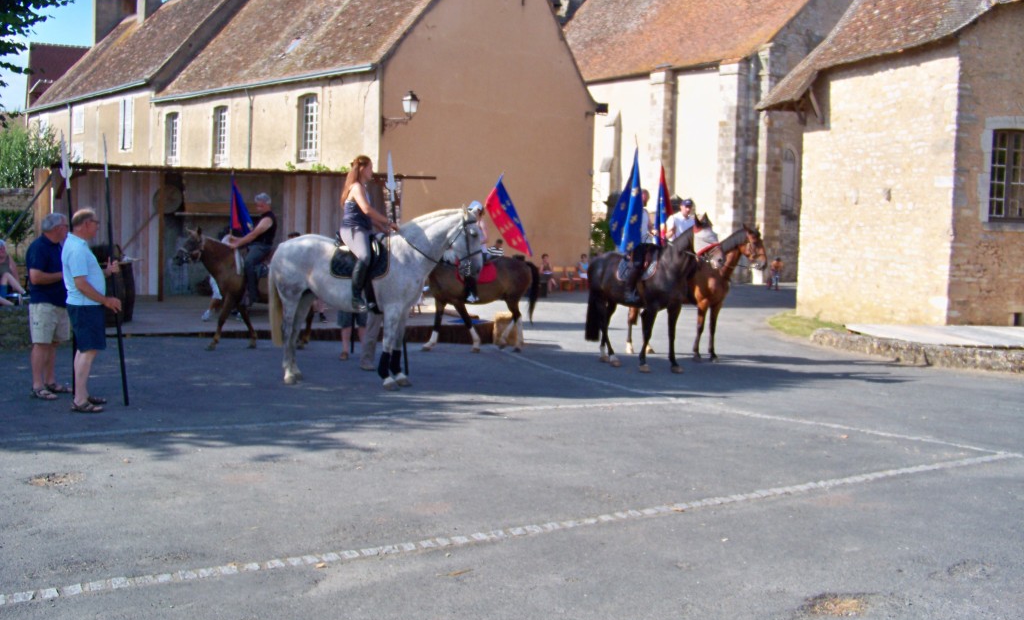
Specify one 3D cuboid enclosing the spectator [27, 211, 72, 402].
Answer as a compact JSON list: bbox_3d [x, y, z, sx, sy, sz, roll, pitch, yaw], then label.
[{"bbox_3d":[-4.259,-0.032,9.000,0.380,1.720,0.500,3,4,20],"label":"spectator"}]

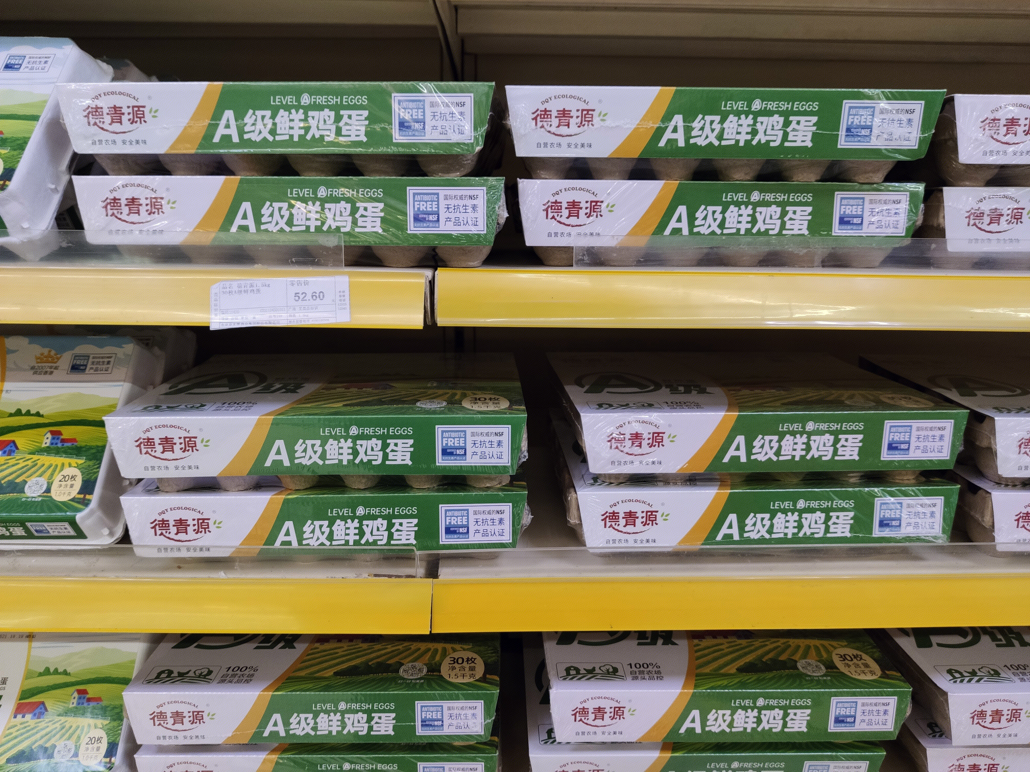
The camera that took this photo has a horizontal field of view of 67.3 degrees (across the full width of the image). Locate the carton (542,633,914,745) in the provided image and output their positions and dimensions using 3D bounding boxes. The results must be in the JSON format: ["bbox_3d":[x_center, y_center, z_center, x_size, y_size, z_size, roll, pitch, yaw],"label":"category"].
[{"bbox_3d":[0.177,0.257,0.769,0.308,0.064,0.242,0,13,-2],"label":"carton"}]

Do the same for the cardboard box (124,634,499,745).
[{"bbox_3d":[-0.169,0.253,0.756,0.308,0.064,0.242,0,13,-2],"label":"cardboard box"}]

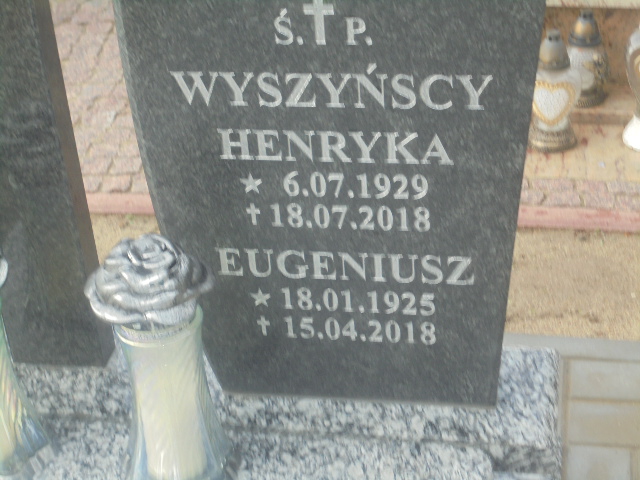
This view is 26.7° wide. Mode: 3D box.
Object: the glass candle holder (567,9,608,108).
[{"bbox_3d":[0.563,-0.388,2.840,0.101,0.192,0.101,2,32,11],"label":"glass candle holder"}]

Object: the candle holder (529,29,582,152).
[{"bbox_3d":[0.471,-0.306,2.716,0.105,0.245,0.105,1,32,10],"label":"candle holder"}]

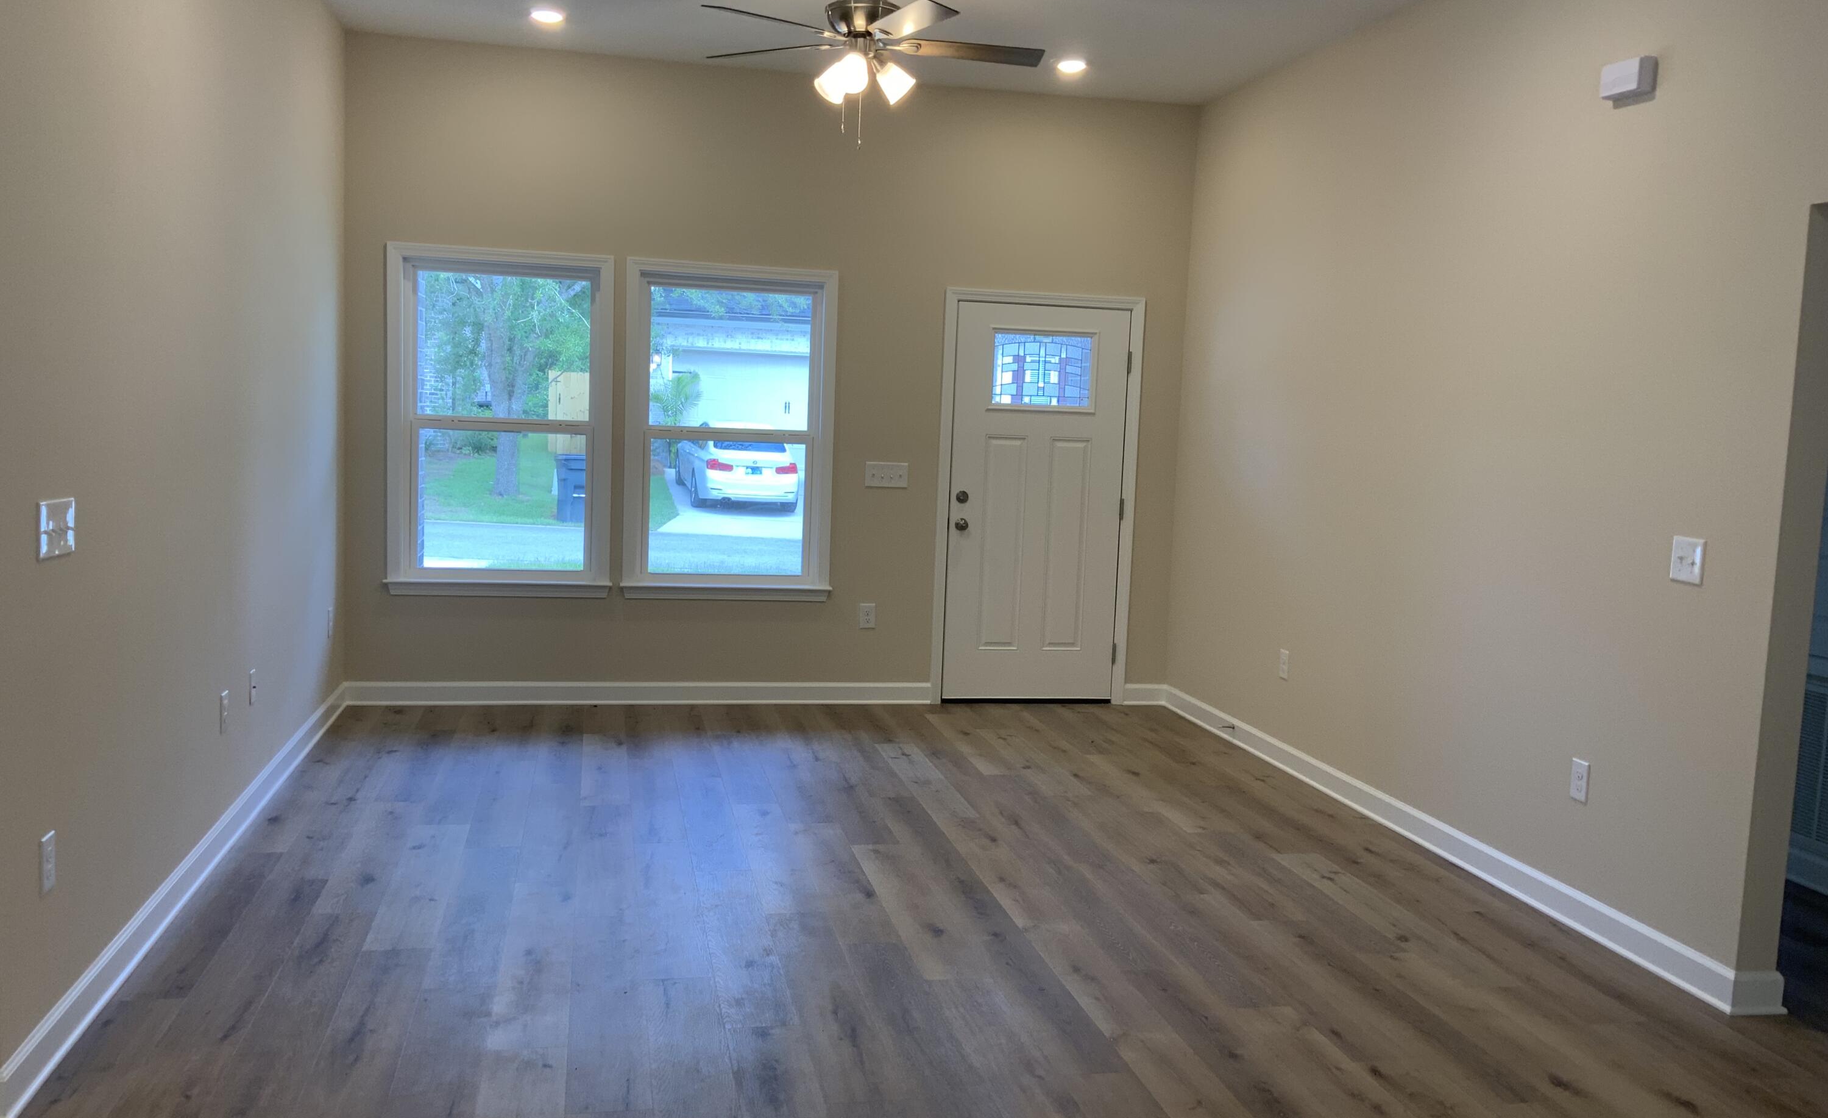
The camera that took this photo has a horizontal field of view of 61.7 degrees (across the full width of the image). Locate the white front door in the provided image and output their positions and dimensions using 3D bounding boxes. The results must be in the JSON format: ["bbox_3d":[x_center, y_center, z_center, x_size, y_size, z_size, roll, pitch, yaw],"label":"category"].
[{"bbox_3d":[0.624,-0.275,7.822,0.903,2.009,0.045,1,6,-12],"label":"white front door"}]

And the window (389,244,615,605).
[{"bbox_3d":[-1.952,-0.635,7.250,1.034,1.632,0.100,1,6,-12],"label":"window"}]

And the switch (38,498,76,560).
[{"bbox_3d":[-1.851,-0.065,3.309,0.010,0.119,0.208,1,6,-12],"label":"switch"}]

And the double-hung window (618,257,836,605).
[{"bbox_3d":[-0.889,-0.607,7.472,1.029,1.627,0.100,1,6,-12],"label":"double-hung window"}]

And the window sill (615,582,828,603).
[{"bbox_3d":[-0.911,0.170,7.520,1.038,0.075,0.070,1,6,-12],"label":"window sill"}]

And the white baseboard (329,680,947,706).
[{"bbox_3d":[-1.296,0.660,7.495,2.830,0.108,0.016,1,6,-12],"label":"white baseboard"}]

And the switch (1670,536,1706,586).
[{"bbox_3d":[2.135,0.005,4.222,0.010,0.121,0.126,1,6,-12],"label":"switch"}]

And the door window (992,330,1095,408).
[{"bbox_3d":[0.650,-0.952,7.739,0.521,0.360,0.030,1,6,-12],"label":"door window"}]

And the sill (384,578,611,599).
[{"bbox_3d":[-1.974,0.146,7.298,1.057,0.073,0.070,1,6,-12],"label":"sill"}]

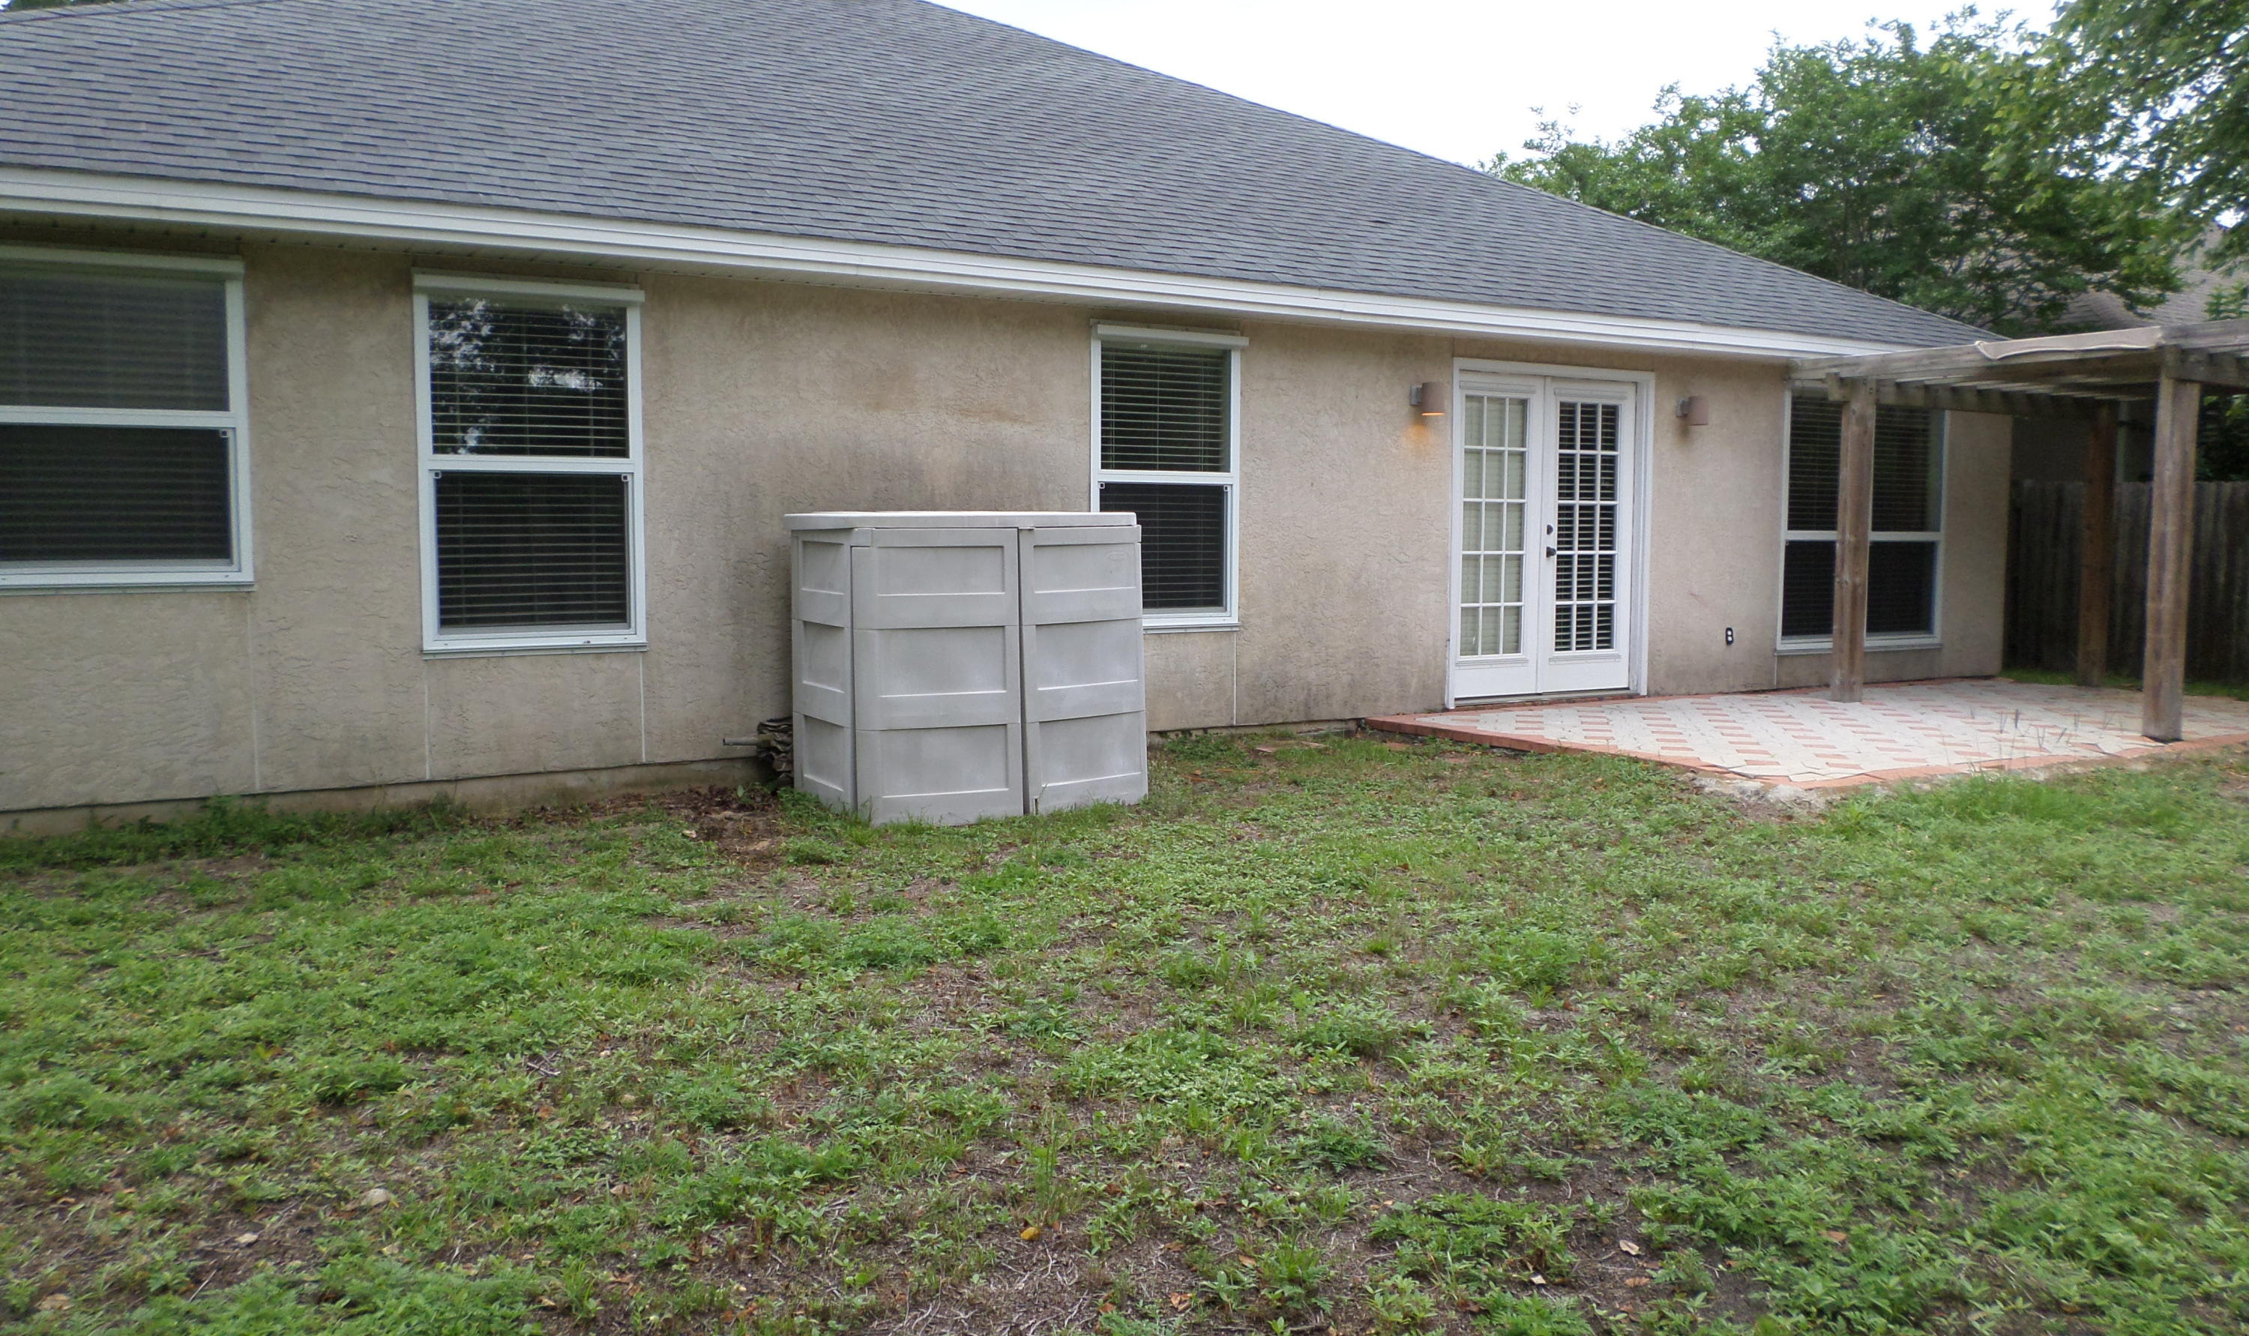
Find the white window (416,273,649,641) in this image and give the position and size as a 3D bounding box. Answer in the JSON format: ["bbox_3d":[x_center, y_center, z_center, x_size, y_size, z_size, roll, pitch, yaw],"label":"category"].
[{"bbox_3d":[-2.619,-0.886,7.222,0.960,1.626,0.100,-3,5,-29],"label":"white window"}]

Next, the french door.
[{"bbox_3d":[2.669,-0.830,10.275,1.541,1.992,0.100,-3,5,-29],"label":"french door"}]

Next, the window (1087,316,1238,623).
[{"bbox_3d":[0.237,-1.015,8.827,0.935,1.633,0.100,-3,5,-29],"label":"window"}]

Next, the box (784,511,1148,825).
[{"bbox_3d":[-0.702,-0.050,7.487,1.395,1.309,0.972,-3,5,-31],"label":"box"}]

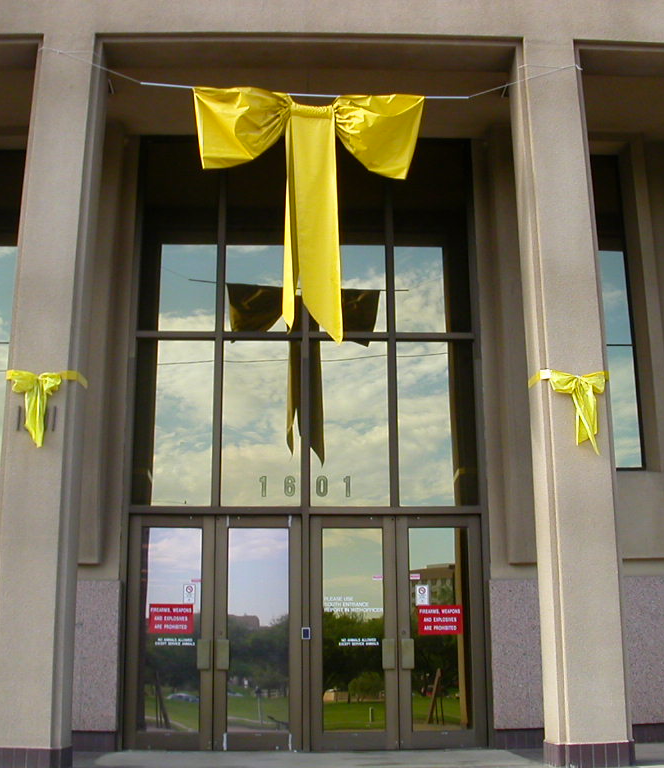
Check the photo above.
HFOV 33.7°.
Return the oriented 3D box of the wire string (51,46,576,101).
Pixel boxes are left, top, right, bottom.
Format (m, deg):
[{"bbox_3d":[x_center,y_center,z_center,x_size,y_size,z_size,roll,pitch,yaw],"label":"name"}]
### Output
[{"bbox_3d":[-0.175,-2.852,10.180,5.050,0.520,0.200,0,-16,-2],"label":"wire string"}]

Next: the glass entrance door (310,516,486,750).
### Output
[{"bbox_3d":[0.695,2.529,11.266,1.820,2.420,0.100,0,-16,-2],"label":"glass entrance door"}]

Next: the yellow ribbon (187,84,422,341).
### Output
[{"bbox_3d":[-0.190,-1.525,9.731,2.100,2.420,0.350,0,-16,-2],"label":"yellow ribbon"}]

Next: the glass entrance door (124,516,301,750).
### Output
[{"bbox_3d":[-1.181,2.526,11.212,1.820,2.420,0.100,0,-16,-2],"label":"glass entrance door"}]

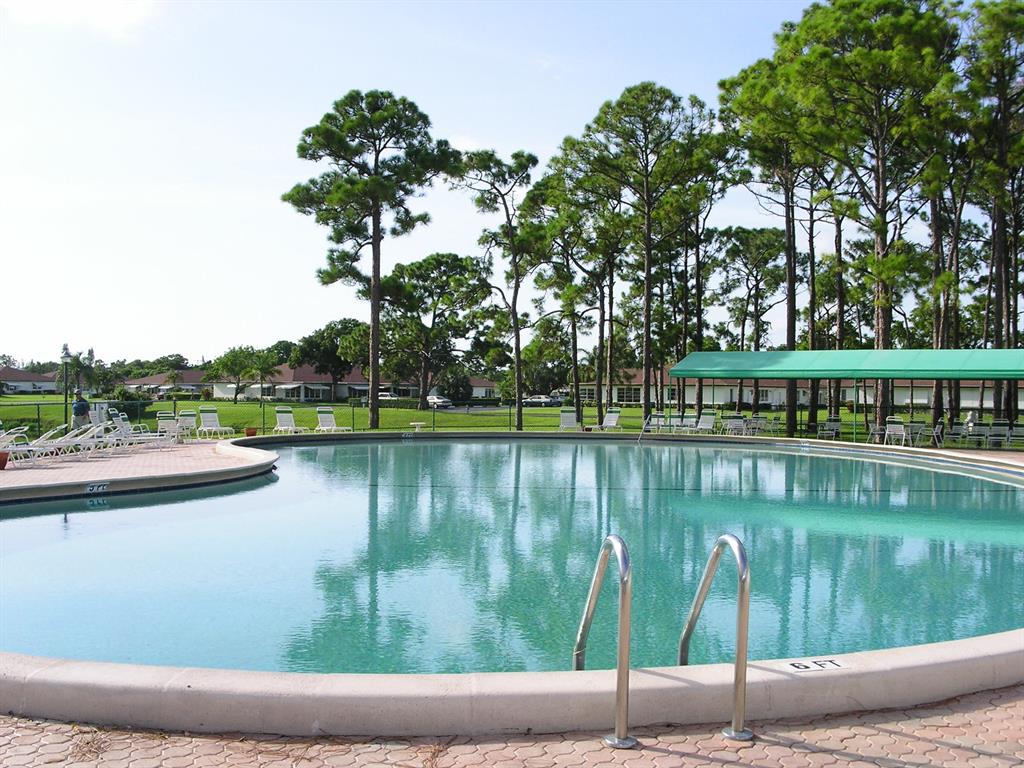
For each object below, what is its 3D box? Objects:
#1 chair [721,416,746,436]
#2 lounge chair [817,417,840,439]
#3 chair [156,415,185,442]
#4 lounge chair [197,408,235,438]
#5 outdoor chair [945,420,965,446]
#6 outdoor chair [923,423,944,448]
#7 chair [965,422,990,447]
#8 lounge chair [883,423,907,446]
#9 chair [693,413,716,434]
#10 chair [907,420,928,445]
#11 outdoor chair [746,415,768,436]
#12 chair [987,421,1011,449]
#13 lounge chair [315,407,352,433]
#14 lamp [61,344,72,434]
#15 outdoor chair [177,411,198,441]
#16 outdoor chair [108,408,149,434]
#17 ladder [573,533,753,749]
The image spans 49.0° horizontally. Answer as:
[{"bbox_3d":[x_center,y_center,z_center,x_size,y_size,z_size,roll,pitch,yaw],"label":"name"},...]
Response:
[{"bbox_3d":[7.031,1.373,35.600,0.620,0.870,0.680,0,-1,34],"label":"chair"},{"bbox_3d":[10.606,1.441,37.603,0.600,0.830,0.660,0,-1,40],"label":"lounge chair"},{"bbox_3d":[-8.745,1.122,28.700,0.600,0.880,0.680,1,0,6],"label":"chair"},{"bbox_3d":[-9.160,1.189,34.803,0.660,1.020,1.500,1,0,-35],"label":"lounge chair"},{"bbox_3d":[13.102,1.429,33.203,0.600,0.830,0.660,0,0,38],"label":"outdoor chair"},{"bbox_3d":[11.876,1.378,31.900,0.680,0.870,0.600,0,-1,32],"label":"outdoor chair"},{"bbox_3d":[13.600,1.430,32.803,0.600,0.830,0.660,0,0,36],"label":"chair"},{"bbox_3d":[11.068,1.373,32.400,0.600,0.870,0.680,0,-1,33],"label":"lounge chair"},{"bbox_3d":[7.073,1.378,41.503,0.660,0.960,1.500,0,0,31],"label":"chair"},{"bbox_3d":[12.337,1.471,34.200,0.600,0.870,0.680,1,0,14],"label":"chair"},{"bbox_3d":[8.729,1.446,40.203,0.600,0.830,0.660,0,-1,42],"label":"outdoor chair"},{"bbox_3d":[14.025,1.430,32.403,0.600,0.830,0.660,0,0,33],"label":"chair"},{"bbox_3d":[-5.463,1.172,34.500,0.640,0.940,1.600,1,-1,-33],"label":"lounge chair"},{"bbox_3d":[-14.862,0.397,37.500,0.400,3.050,0.400,1,0,0],"label":"lamp"},{"bbox_3d":[-9.696,1.222,33.603,0.630,0.930,0.800,0,0,-10],"label":"outdoor chair"},{"bbox_3d":[-9.465,1.099,28.000,0.800,0.900,0.620,1,0,6],"label":"outdoor chair"},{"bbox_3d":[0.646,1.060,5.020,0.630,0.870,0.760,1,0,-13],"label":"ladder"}]

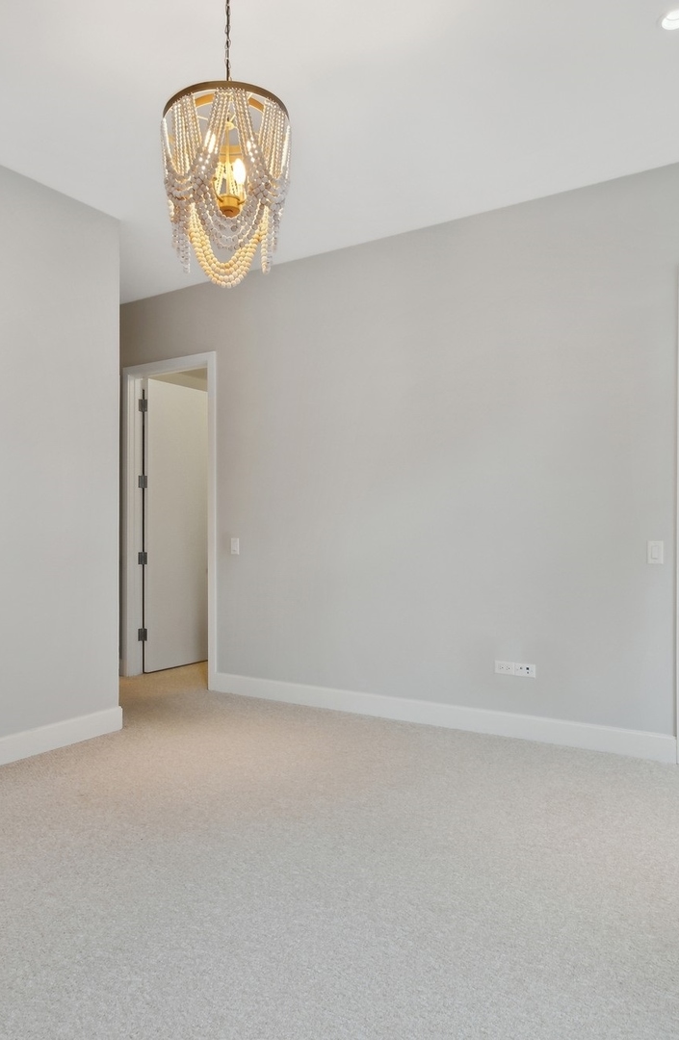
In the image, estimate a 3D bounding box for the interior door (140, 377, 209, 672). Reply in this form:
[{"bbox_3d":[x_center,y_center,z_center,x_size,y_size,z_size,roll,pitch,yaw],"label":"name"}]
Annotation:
[{"bbox_3d":[-1.379,0.057,5.752,0.045,2.440,0.815,-1,-1,33],"label":"interior door"}]

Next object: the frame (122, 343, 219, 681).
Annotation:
[{"bbox_3d":[-1.303,0.008,5.121,0.985,2.530,0.170,-1,-1,30],"label":"frame"}]

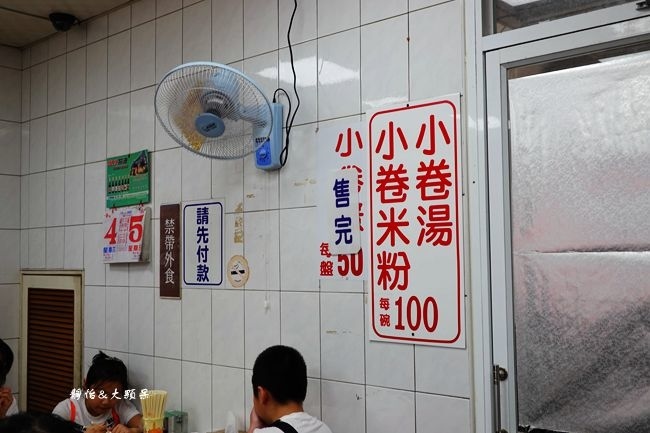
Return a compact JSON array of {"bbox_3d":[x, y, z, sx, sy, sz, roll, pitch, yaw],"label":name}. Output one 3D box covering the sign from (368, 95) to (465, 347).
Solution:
[{"bbox_3d":[0.279,0.021,2.245,0.361,0.771,0.014,-4,-5,41],"label":"sign"}]

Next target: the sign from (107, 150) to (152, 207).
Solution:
[{"bbox_3d":[-0.918,-0.170,3.251,0.341,0.241,0.012,-4,-5,41],"label":"sign"}]

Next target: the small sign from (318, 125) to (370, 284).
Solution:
[{"bbox_3d":[0.059,-0.051,2.440,0.229,0.544,0.012,-4,-5,41],"label":"small sign"}]

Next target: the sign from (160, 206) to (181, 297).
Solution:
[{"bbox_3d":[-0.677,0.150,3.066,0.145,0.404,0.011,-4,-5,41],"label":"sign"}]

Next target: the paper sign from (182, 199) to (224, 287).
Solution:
[{"bbox_3d":[-0.510,0.117,2.924,0.280,0.364,0.010,-4,-5,41],"label":"paper sign"}]

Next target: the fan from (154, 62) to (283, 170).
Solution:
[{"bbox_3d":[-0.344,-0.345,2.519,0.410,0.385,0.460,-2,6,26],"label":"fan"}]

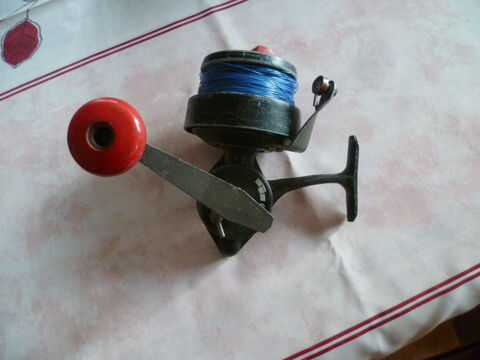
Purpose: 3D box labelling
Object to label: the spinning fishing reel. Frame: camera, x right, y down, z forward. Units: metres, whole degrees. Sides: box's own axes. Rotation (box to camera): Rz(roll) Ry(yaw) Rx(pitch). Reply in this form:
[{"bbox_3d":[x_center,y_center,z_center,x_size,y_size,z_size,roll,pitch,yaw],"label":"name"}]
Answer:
[{"bbox_3d":[-0.004,-0.024,0.271,0.195,0.122,0.160,6,87,-8],"label":"spinning fishing reel"}]

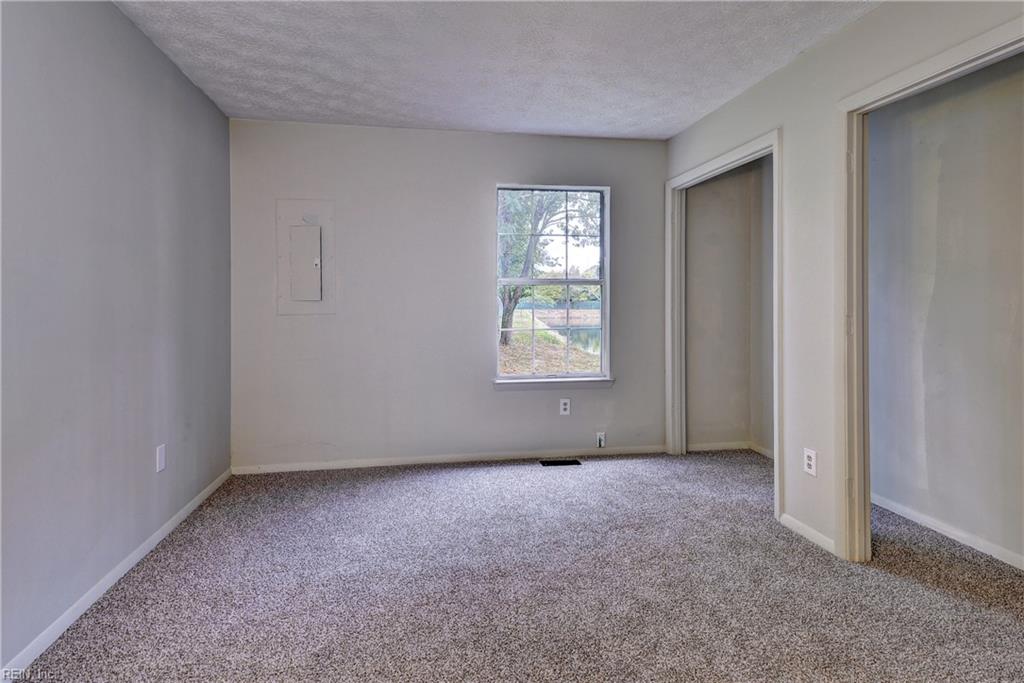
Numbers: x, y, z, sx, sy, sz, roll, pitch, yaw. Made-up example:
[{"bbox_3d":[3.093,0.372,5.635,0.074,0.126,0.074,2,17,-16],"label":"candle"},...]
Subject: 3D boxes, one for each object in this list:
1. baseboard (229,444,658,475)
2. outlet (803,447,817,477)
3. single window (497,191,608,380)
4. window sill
[{"bbox_3d":[-0.350,0.860,3.937,3.158,0.071,0.018,-1,3,-10],"label":"baseboard"},{"bbox_3d":[1.458,0.591,2.651,0.012,0.120,0.079,-1,3,-10],"label":"outlet"},{"bbox_3d":[0.313,-0.425,4.024,0.861,1.416,0.099,-1,3,-10],"label":"single window"},{"bbox_3d":[0.327,0.314,4.035,0.916,0.077,0.089,-1,3,-10],"label":"window sill"}]

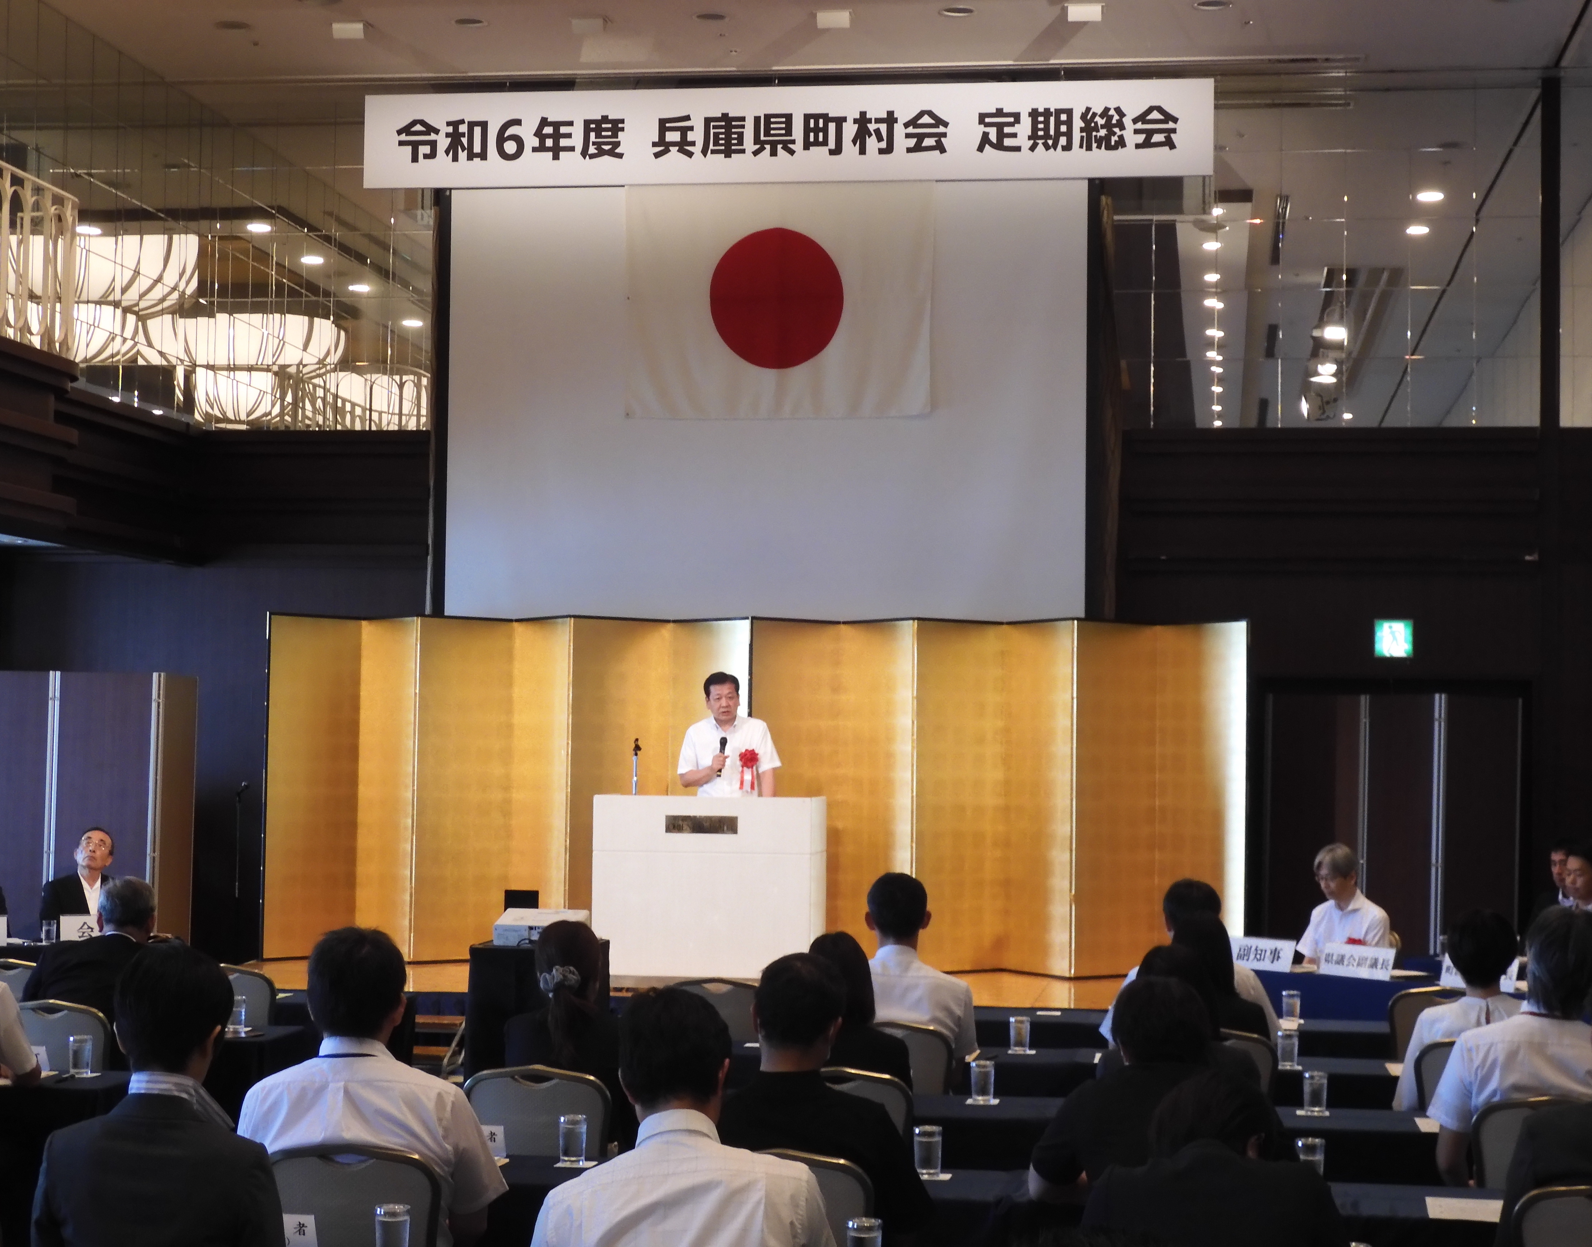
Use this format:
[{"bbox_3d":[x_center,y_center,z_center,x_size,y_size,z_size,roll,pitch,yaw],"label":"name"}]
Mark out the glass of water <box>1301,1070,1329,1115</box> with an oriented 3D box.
[{"bbox_3d":[1.438,1.299,7.567,0.066,0.110,0.066,1,-3,0],"label":"glass of water"}]

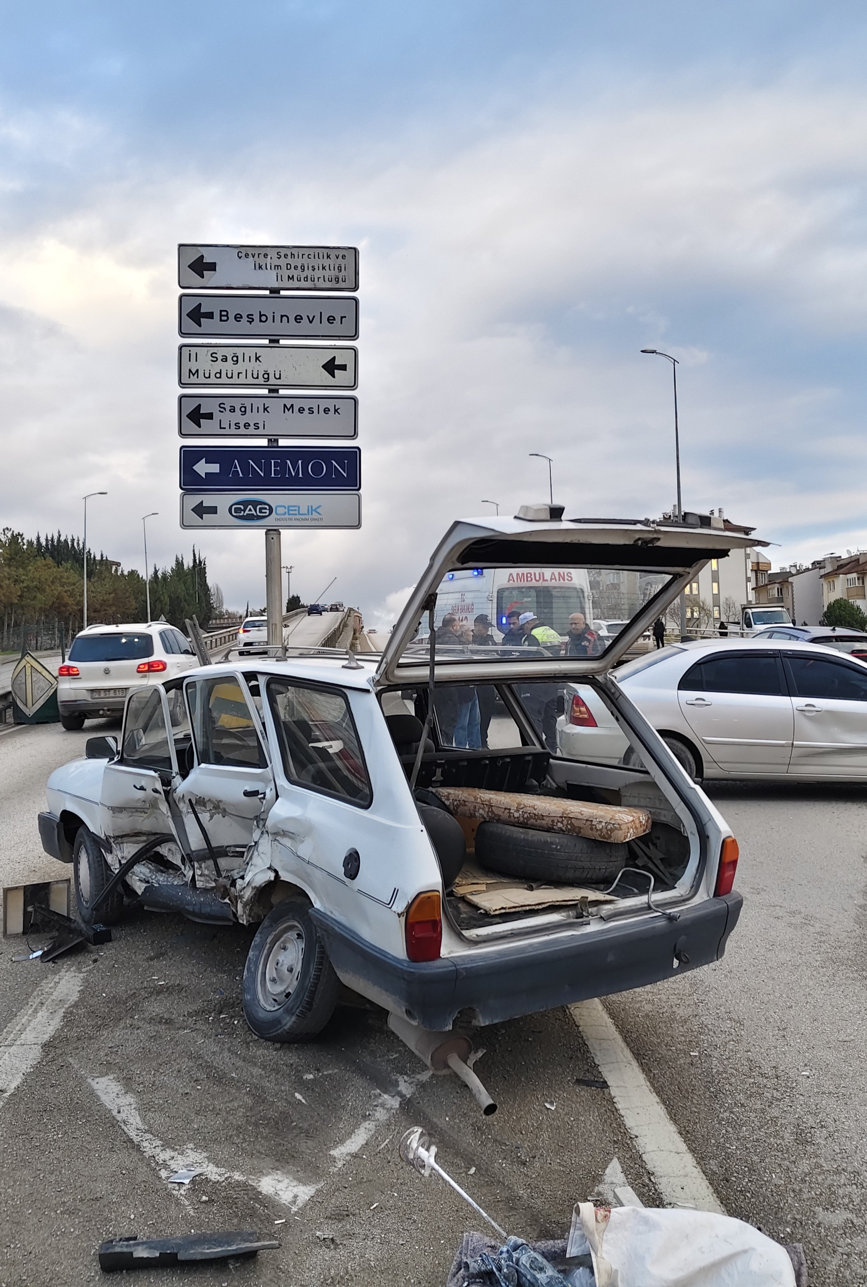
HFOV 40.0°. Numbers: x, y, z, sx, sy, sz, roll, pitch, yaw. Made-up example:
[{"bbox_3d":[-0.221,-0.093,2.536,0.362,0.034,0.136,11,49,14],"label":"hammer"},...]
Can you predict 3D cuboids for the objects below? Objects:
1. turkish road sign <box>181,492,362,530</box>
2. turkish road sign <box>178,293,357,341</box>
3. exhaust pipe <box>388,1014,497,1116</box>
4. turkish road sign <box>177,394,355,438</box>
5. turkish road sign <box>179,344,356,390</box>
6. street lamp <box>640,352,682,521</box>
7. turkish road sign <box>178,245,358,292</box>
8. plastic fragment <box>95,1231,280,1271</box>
[{"bbox_3d":[-1.711,-1.397,12.500,1.910,0.390,0.050,-1,-2,-6],"label":"turkish road sign"},{"bbox_3d":[-1.446,-2.862,10.430,1.590,0.392,0.040,-1,-2,-3],"label":"turkish road sign"},{"bbox_3d":[0.044,1.433,4.100,0.160,0.180,0.570,0,19,-33],"label":"exhaust pipe"},{"bbox_3d":[-1.447,-1.983,10.400,1.585,0.388,0.040,-1,-2,-3],"label":"turkish road sign"},{"bbox_3d":[-1.450,-2.425,10.420,1.585,0.395,0.040,-1,-2,-3],"label":"turkish road sign"},{"bbox_3d":[8.678,-5.183,45.194,1.500,11.800,0.350,-1,-2,-4],"label":"street lamp"},{"bbox_3d":[-1.750,-3.982,12.600,1.920,0.490,0.050,-1,-2,-6],"label":"turkish road sign"},{"bbox_3d":[-0.666,1.642,3.217,0.480,0.055,0.100,-2,1,-6],"label":"plastic fragment"}]

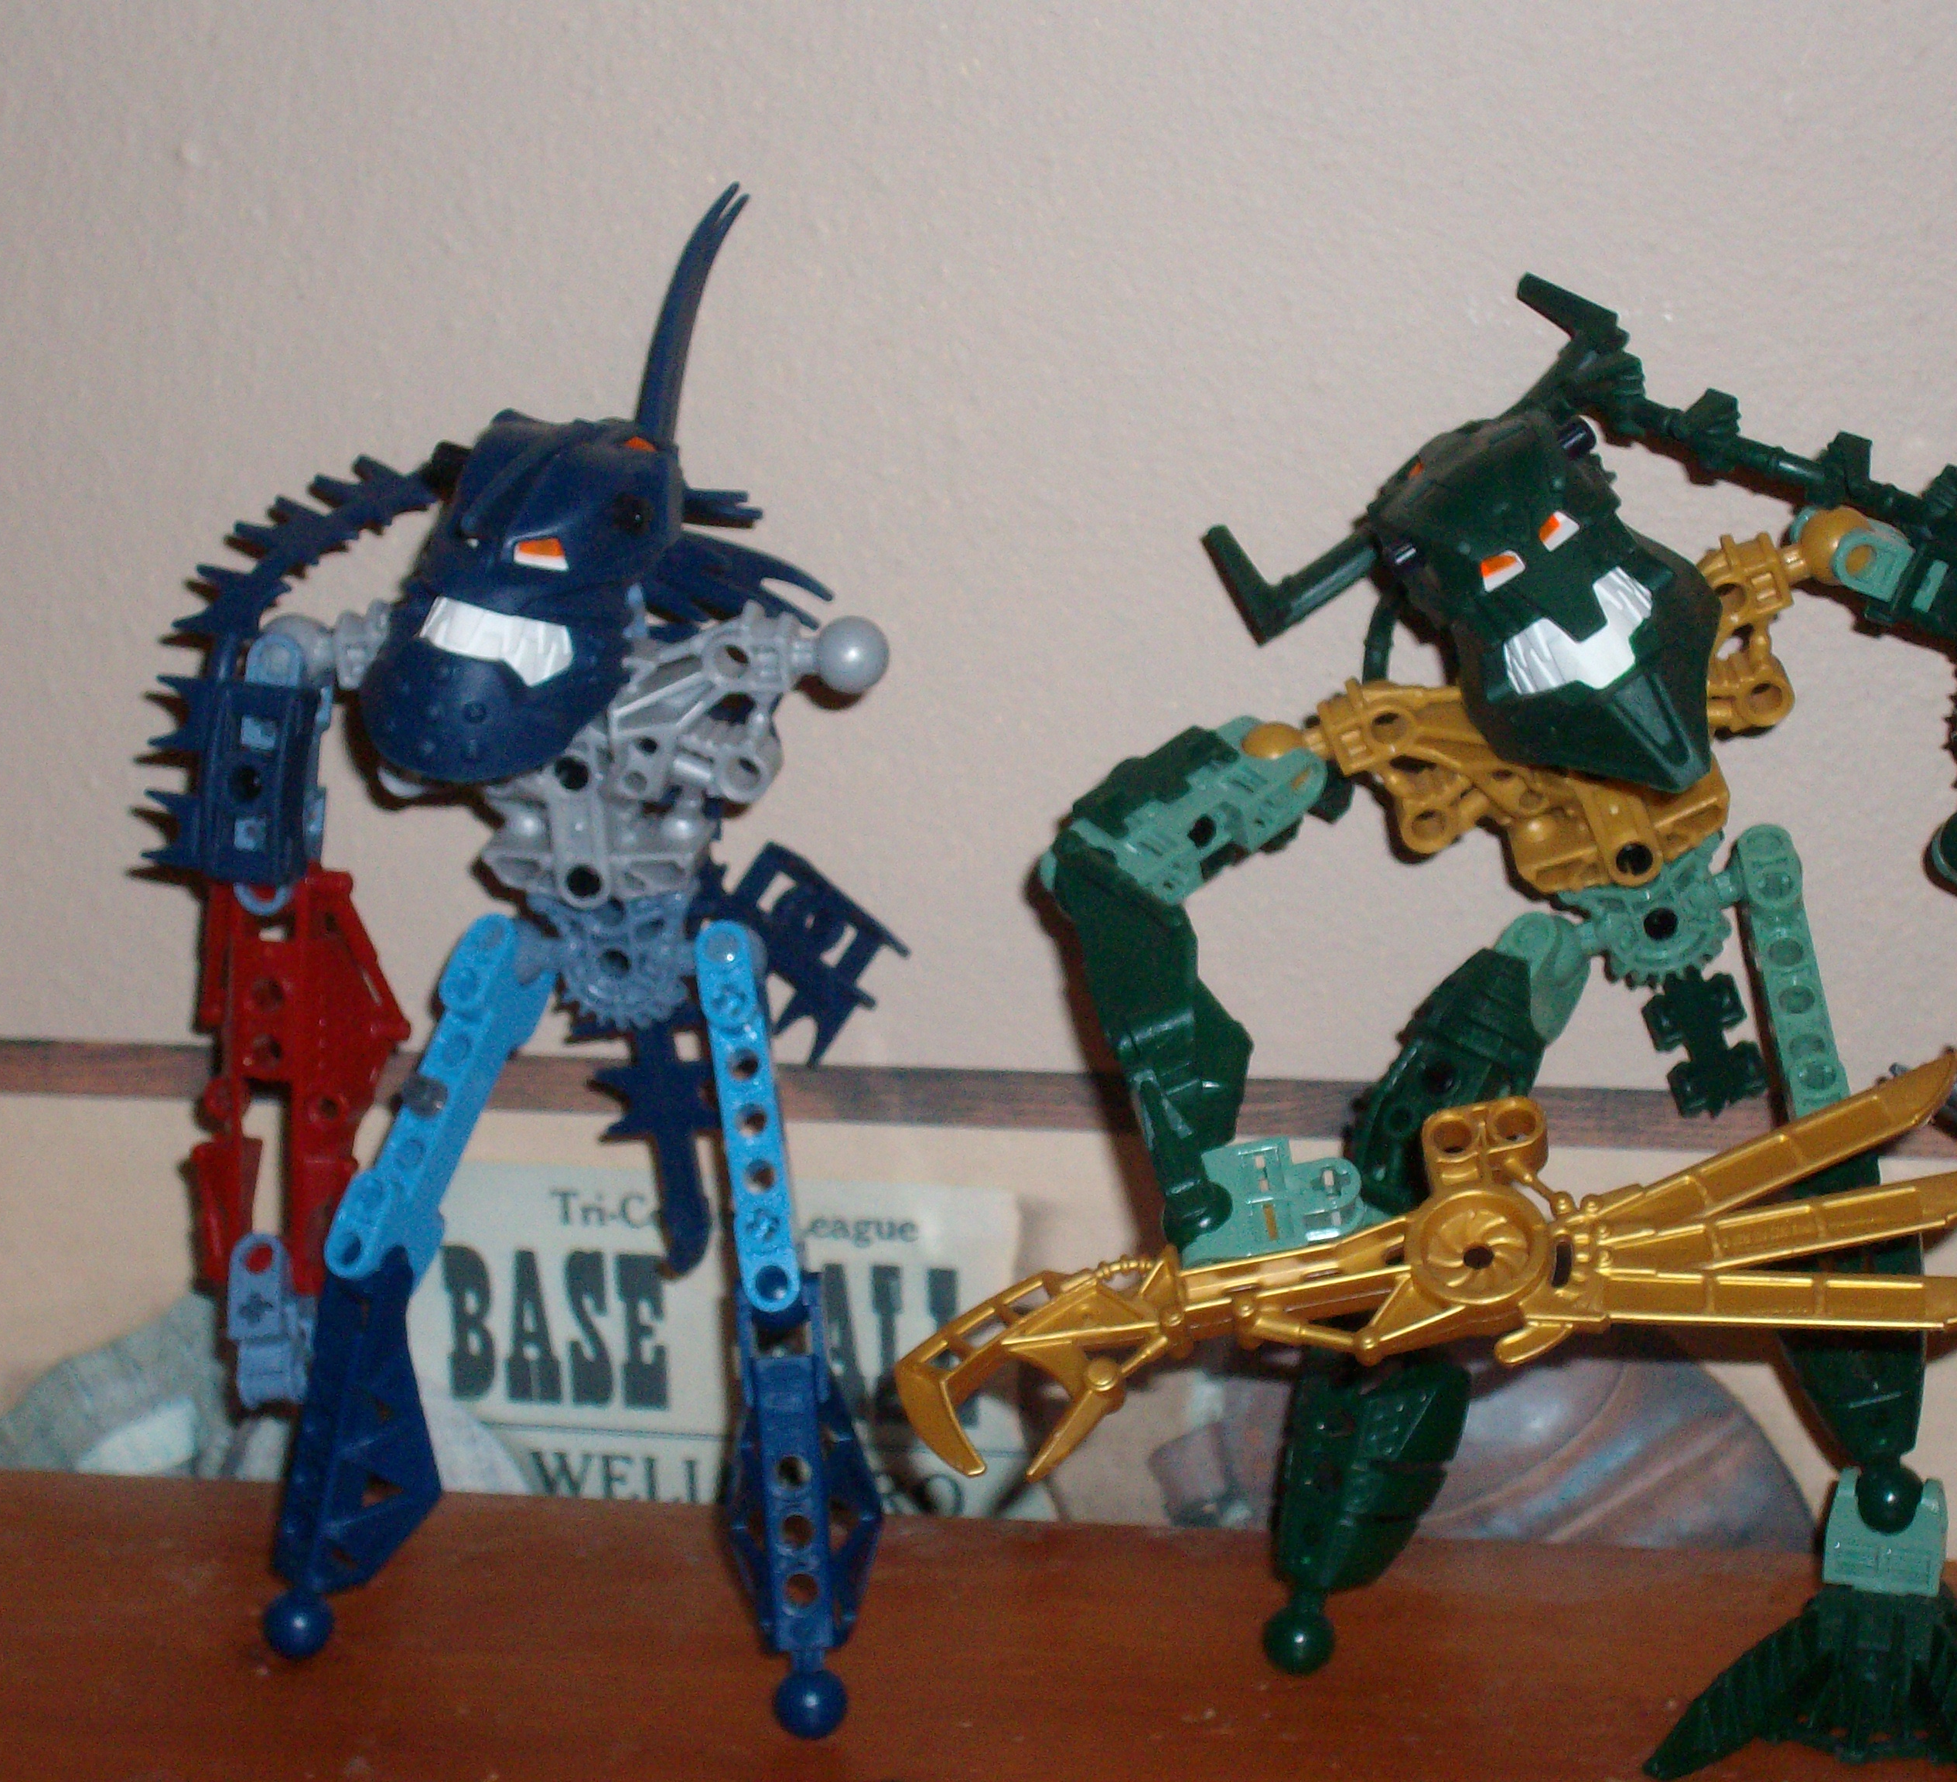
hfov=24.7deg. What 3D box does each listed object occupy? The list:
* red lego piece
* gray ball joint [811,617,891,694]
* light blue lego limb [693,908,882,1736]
[{"bbox_3d":[-0.095,0.027,0.622,0.030,0.059,0.018,4,10,16],"label":"red lego piece"},{"bbox_3d":[-0.017,-0.031,0.594,0.010,0.010,0.010,0,12,0],"label":"gray ball joint"},{"bbox_3d":[-0.027,0.060,0.614,0.021,0.114,0.022,-7,-2,3],"label":"light blue lego limb"}]

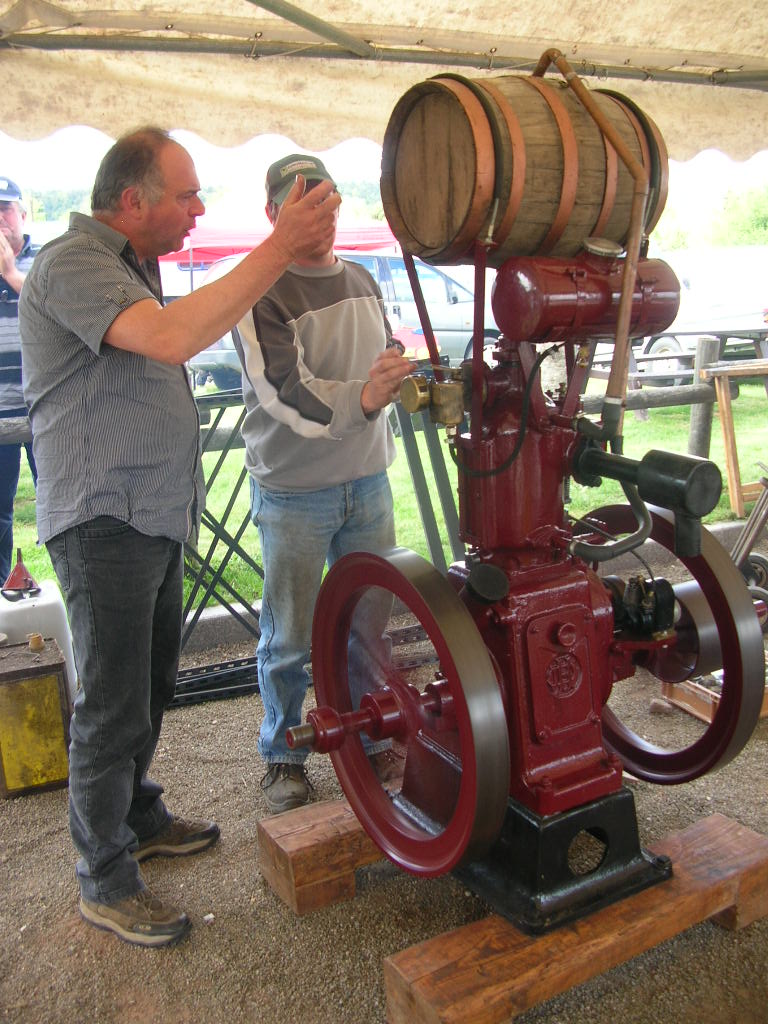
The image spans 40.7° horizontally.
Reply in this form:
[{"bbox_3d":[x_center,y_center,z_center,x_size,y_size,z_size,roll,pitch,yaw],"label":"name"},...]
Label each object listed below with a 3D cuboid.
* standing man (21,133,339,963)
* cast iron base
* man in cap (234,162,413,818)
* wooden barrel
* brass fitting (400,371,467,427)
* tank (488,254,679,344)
[{"bbox_3d":[-0.433,0.073,2.367,0.700,1.794,0.514,-2,16,-6],"label":"standing man"},{"bbox_3d":[0.330,0.696,2.499,0.408,0.197,0.631,-10,18,-29],"label":"cast iron base"},{"bbox_3d":[-0.111,-0.020,2.729,0.497,1.766,0.652,-6,17,-19],"label":"man in cap"},{"bbox_3d":[0.292,-0.694,2.137,0.504,0.369,0.369,-9,18,-32],"label":"wooden barrel"},{"bbox_3d":[0.104,-0.228,2.081,0.123,0.110,0.075,-10,18,-29],"label":"brass fitting"},{"bbox_3d":[0.396,-0.424,2.034,0.357,0.165,0.156,-8,17,-29],"label":"tank"}]

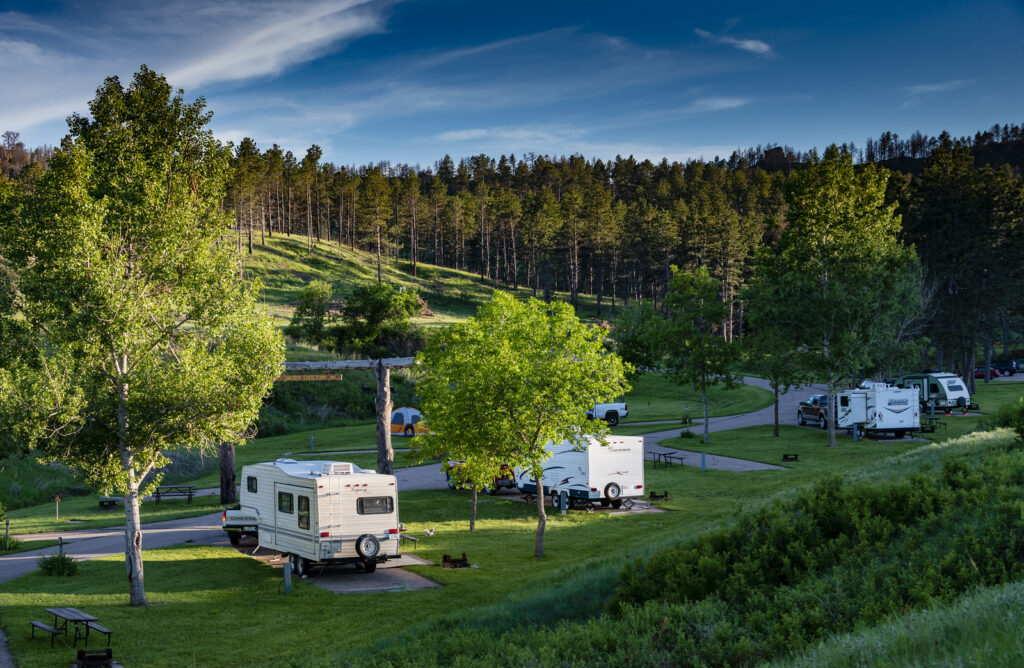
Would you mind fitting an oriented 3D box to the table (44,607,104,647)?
[{"bbox_3d":[-10.625,7.077,48.130,1.450,0.760,2.400,2,-2,-25],"label":"table"}]

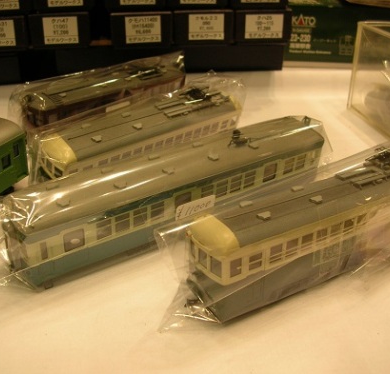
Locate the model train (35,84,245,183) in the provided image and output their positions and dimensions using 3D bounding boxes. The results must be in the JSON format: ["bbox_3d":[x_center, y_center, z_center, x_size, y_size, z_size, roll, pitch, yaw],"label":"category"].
[{"bbox_3d":[-0.031,-0.028,0.334,0.035,0.044,0.151,25,35,39],"label":"model train"}]

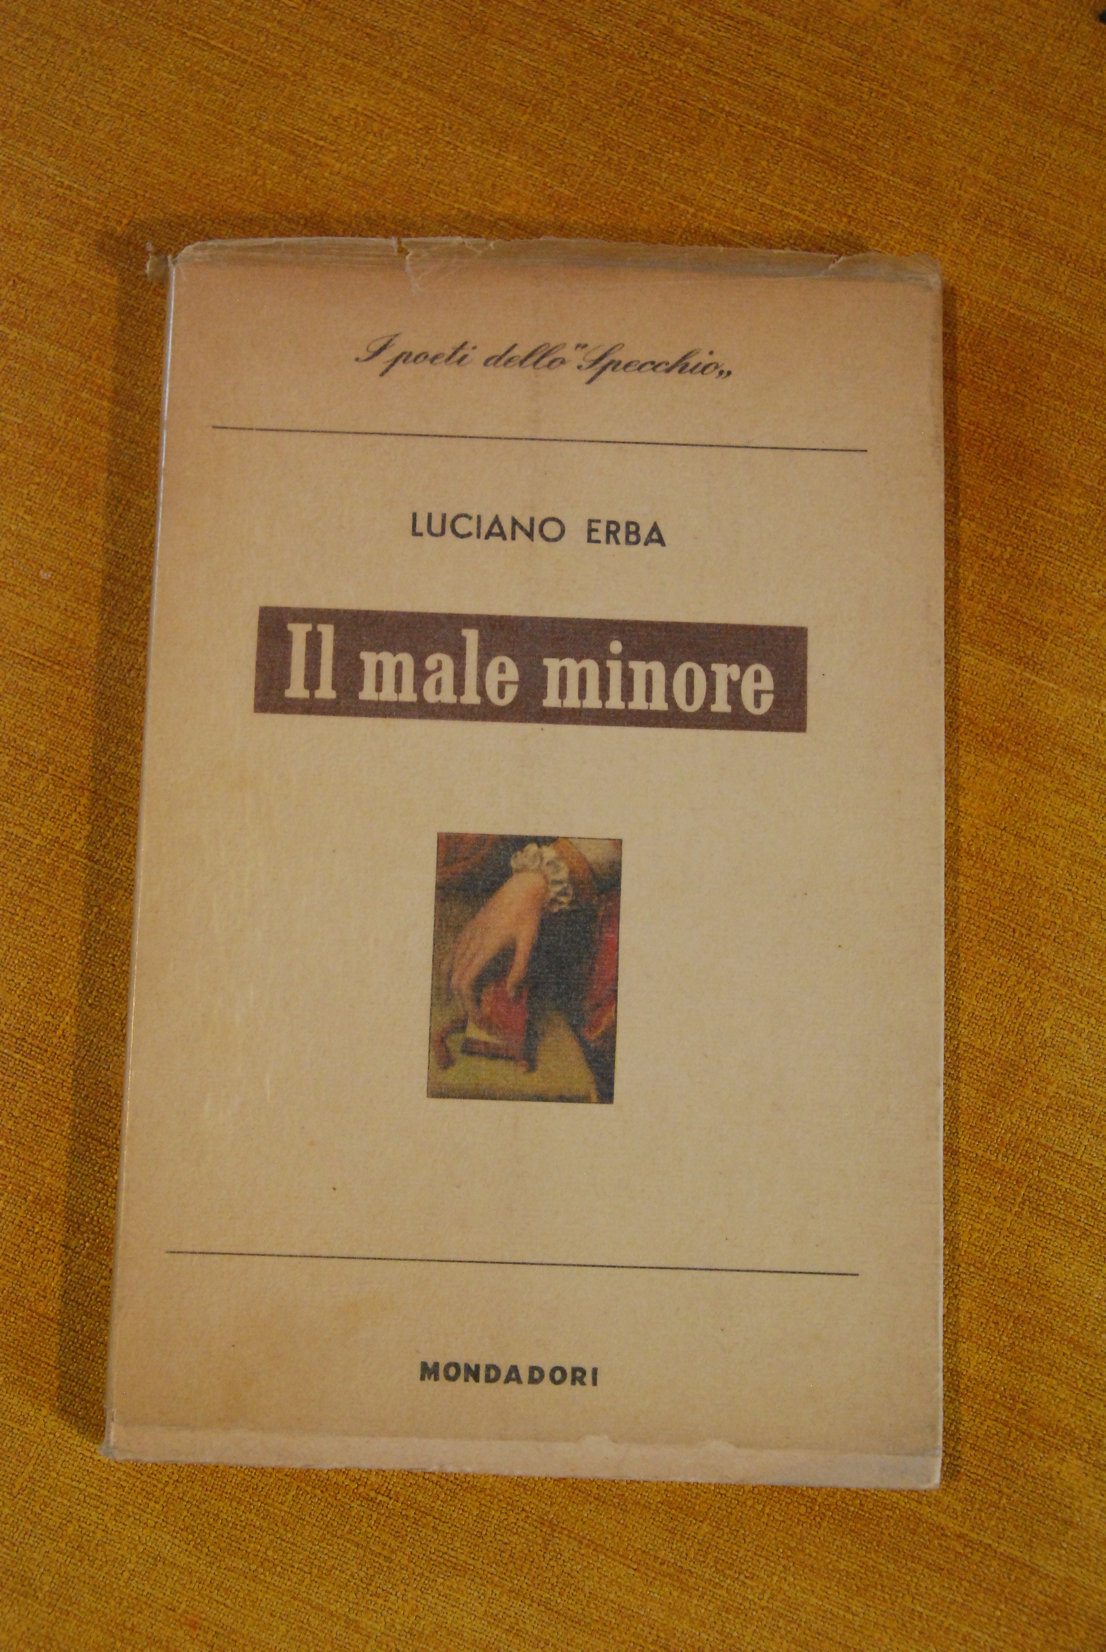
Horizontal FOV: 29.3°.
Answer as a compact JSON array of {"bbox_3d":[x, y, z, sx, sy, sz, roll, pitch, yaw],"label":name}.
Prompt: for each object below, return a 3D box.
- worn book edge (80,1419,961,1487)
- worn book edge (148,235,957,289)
[{"bbox_3d":[-0.005,0.099,0.334,0.131,0.008,0.006,1,82,1],"label":"worn book edge"},{"bbox_3d":[-0.002,-0.096,0.362,0.135,0.008,0.006,1,82,1],"label":"worn book edge"}]

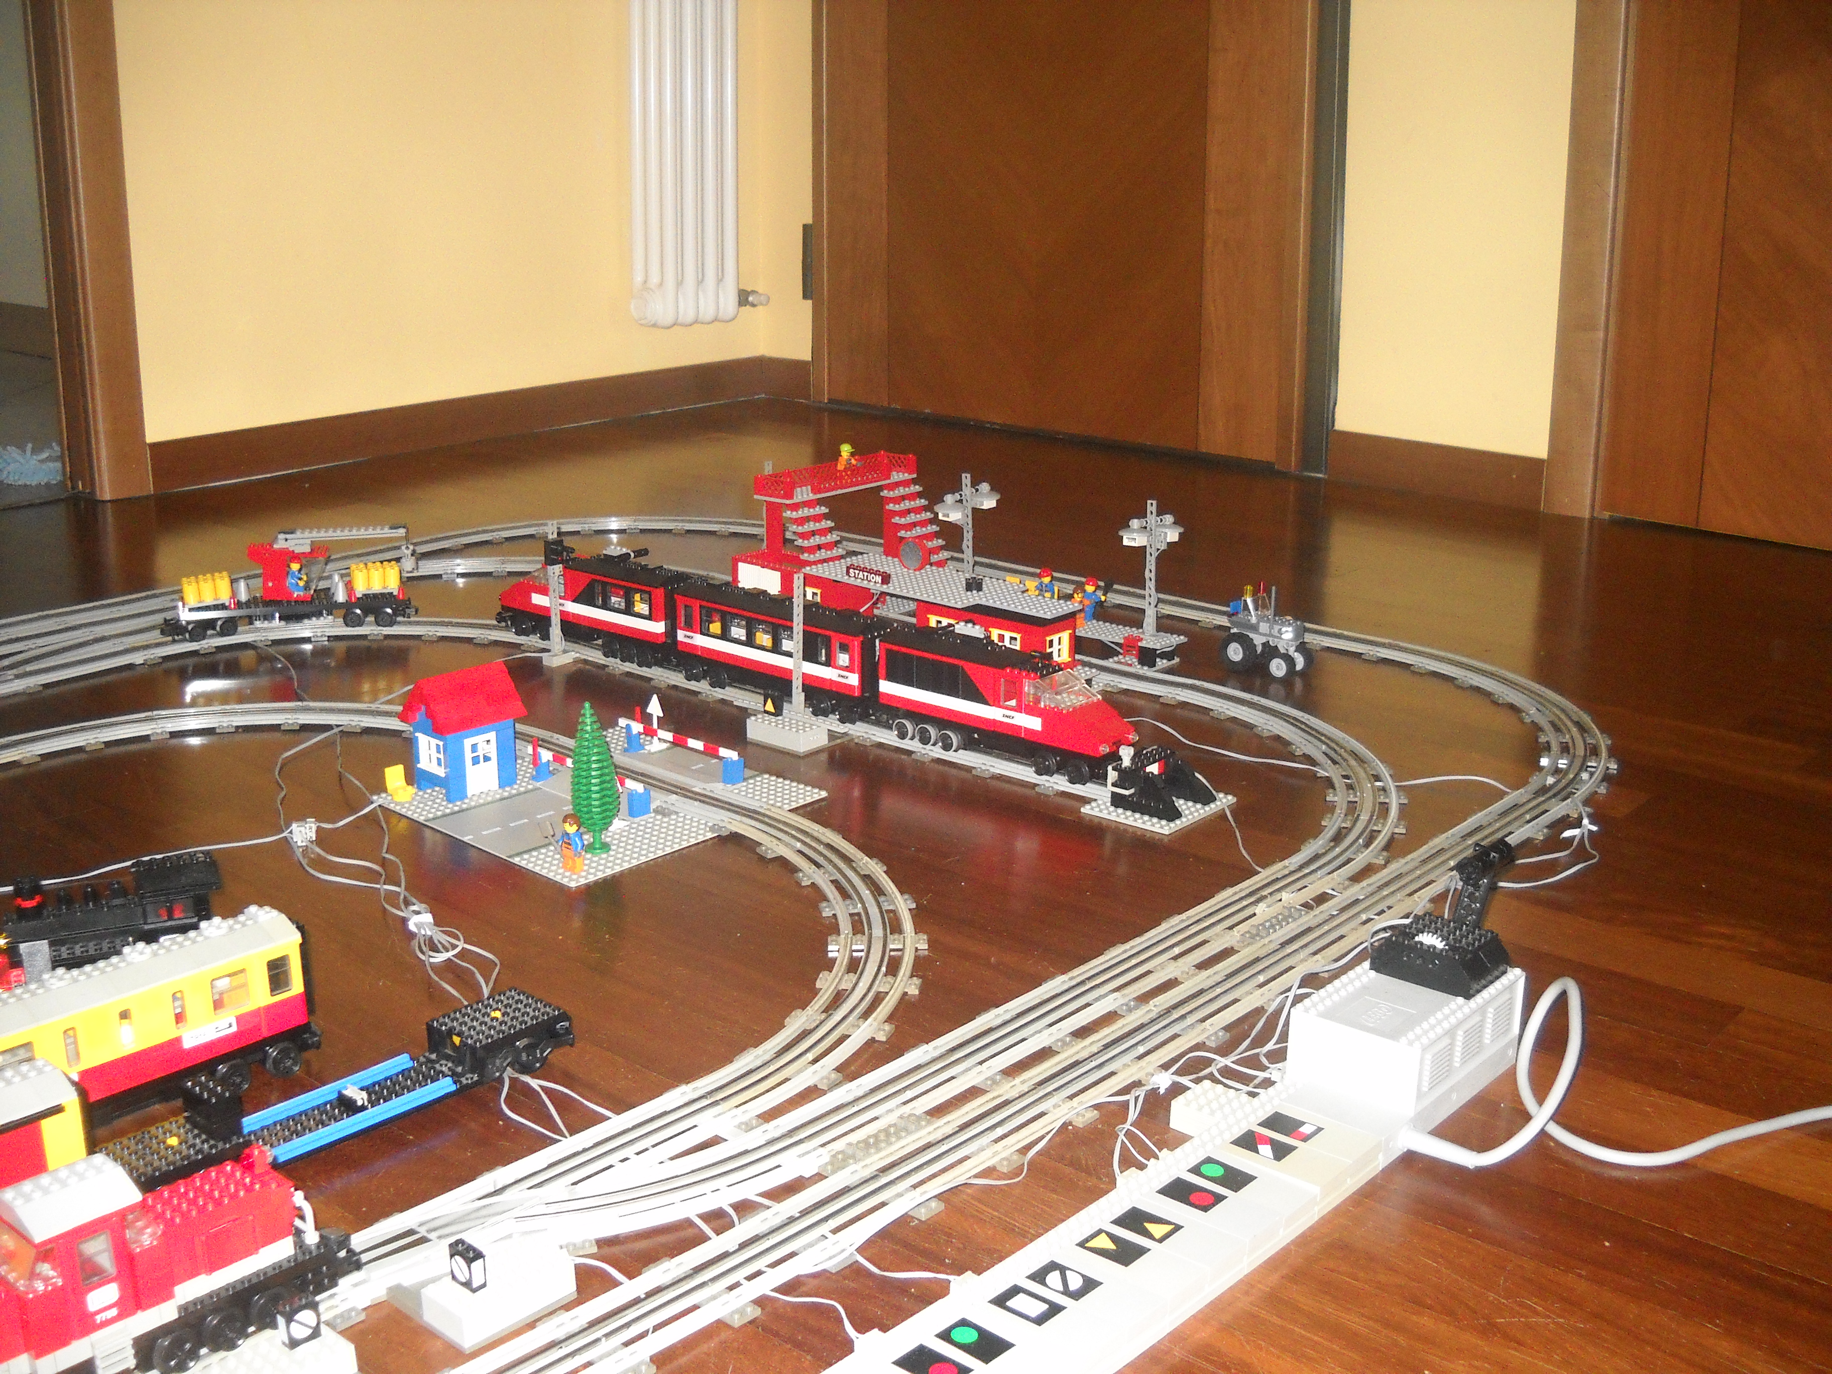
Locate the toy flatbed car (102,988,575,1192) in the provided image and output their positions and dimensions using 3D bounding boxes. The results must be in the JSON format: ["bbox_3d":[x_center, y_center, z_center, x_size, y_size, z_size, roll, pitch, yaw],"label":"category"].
[{"bbox_3d":[-0.307,0.213,1.085,0.048,0.055,0.284,15,22,40],"label":"toy flatbed car"}]

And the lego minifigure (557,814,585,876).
[{"bbox_3d":[-0.246,0.111,1.436,0.025,0.042,0.015,15,22,40],"label":"lego minifigure"}]

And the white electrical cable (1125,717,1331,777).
[{"bbox_3d":[0.260,0.050,1.714,0.026,0.005,0.210,-16,23,-42],"label":"white electrical cable"}]

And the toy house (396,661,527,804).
[{"bbox_3d":[-0.356,0.033,1.593,0.064,0.098,0.078,15,22,40],"label":"toy house"}]

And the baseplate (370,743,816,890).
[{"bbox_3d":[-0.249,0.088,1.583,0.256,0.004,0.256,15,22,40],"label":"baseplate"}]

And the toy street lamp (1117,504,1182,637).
[{"bbox_3d":[0.229,-0.117,1.952,0.074,0.133,0.032,-11,20,-33],"label":"toy street lamp"}]

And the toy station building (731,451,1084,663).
[{"bbox_3d":[0.033,-0.119,2.000,0.395,0.155,0.245,14,22,39],"label":"toy station building"}]

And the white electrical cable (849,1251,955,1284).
[{"bbox_3d":[-0.008,0.277,0.961,0.054,0.006,0.015,8,19,23],"label":"white electrical cable"}]

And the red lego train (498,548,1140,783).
[{"bbox_3d":[-0.120,-0.043,1.802,0.748,0.107,0.050,14,22,37],"label":"red lego train"}]

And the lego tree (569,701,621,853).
[{"bbox_3d":[-0.236,0.064,1.465,0.034,0.115,0.034,0,17,0],"label":"lego tree"}]

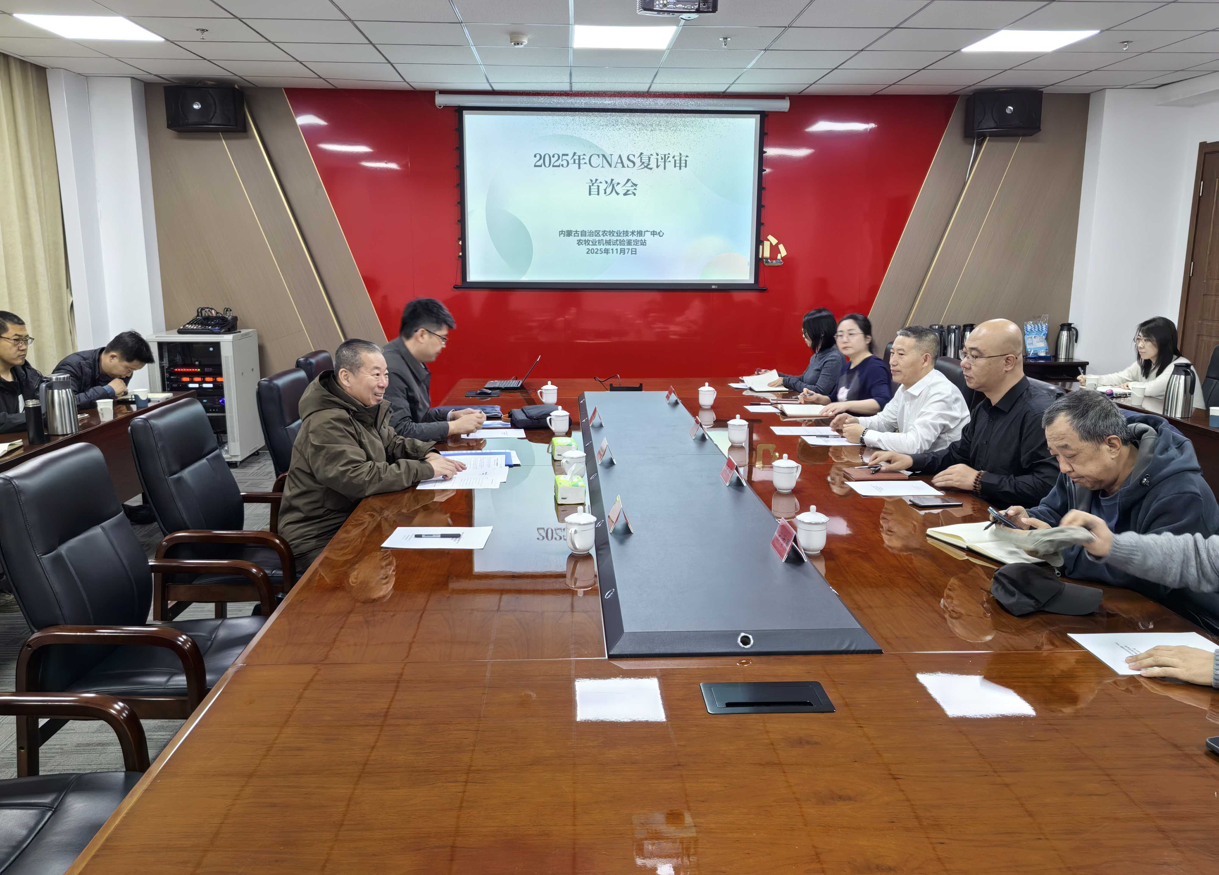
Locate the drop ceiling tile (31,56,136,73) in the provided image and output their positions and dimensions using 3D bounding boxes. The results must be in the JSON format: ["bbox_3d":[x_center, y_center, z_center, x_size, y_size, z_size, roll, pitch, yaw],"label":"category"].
[{"bbox_3d":[-3.570,-2.560,6.533,0.600,0.020,0.600,0,11,-2],"label":"drop ceiling tile"}]

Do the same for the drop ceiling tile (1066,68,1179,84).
[{"bbox_3d":[3.625,-2.598,6.859,0.600,0.020,0.600,0,11,-3],"label":"drop ceiling tile"}]

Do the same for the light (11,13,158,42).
[{"bbox_3d":[-2.923,-2.343,5.397,0.600,0.040,0.600,0,11,-3],"label":"light"}]

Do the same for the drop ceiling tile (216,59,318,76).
[{"bbox_3d":[-2.371,-2.553,6.588,0.600,0.020,0.600,0,11,-3],"label":"drop ceiling tile"}]

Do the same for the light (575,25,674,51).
[{"bbox_3d":[0.080,-2.336,5.516,0.600,0.020,0.600,0,11,-3],"label":"light"}]

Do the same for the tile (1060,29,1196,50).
[{"bbox_3d":[3.076,-2.349,5.639,0.600,0.020,0.600,0,11,-2],"label":"tile"}]

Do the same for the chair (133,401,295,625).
[{"bbox_3d":[-1.321,0.400,3.558,0.630,1.050,0.600,0,11,-2],"label":"chair"}]

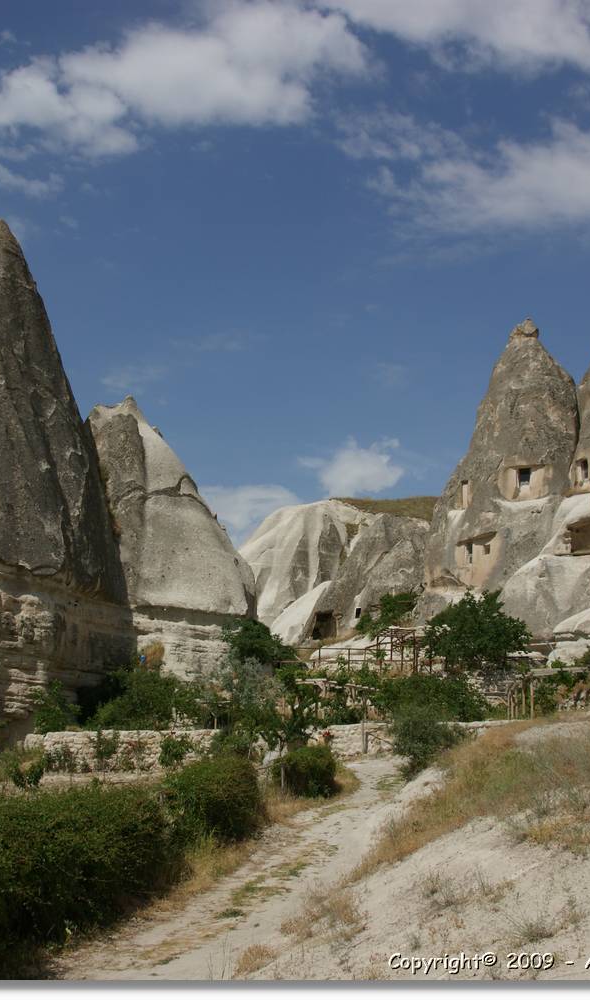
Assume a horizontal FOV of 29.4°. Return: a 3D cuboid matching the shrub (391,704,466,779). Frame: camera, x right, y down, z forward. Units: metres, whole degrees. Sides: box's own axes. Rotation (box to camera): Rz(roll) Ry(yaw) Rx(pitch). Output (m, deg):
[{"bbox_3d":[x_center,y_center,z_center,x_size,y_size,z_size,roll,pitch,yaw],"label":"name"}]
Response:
[{"bbox_3d":[3.125,5.682,26.500,1.710,1.720,1.600,0,-11,0],"label":"shrub"}]

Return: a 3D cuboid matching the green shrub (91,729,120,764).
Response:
[{"bbox_3d":[-4.893,6.375,29.000,0.720,0.940,0.600,0,-11,0],"label":"green shrub"}]

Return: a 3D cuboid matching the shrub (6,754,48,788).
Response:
[{"bbox_3d":[-5.832,5.911,24.500,0.890,0.740,0.830,2,-8,-13],"label":"shrub"}]

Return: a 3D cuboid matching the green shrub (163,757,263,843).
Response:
[{"bbox_3d":[-1.243,4.474,16.800,1.410,1.310,1.450,1,-8,-4],"label":"green shrub"}]

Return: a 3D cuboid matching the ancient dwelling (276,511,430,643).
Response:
[{"bbox_3d":[3.587,4.958,71.000,9.470,8.440,8.500,1,-8,-9],"label":"ancient dwelling"}]

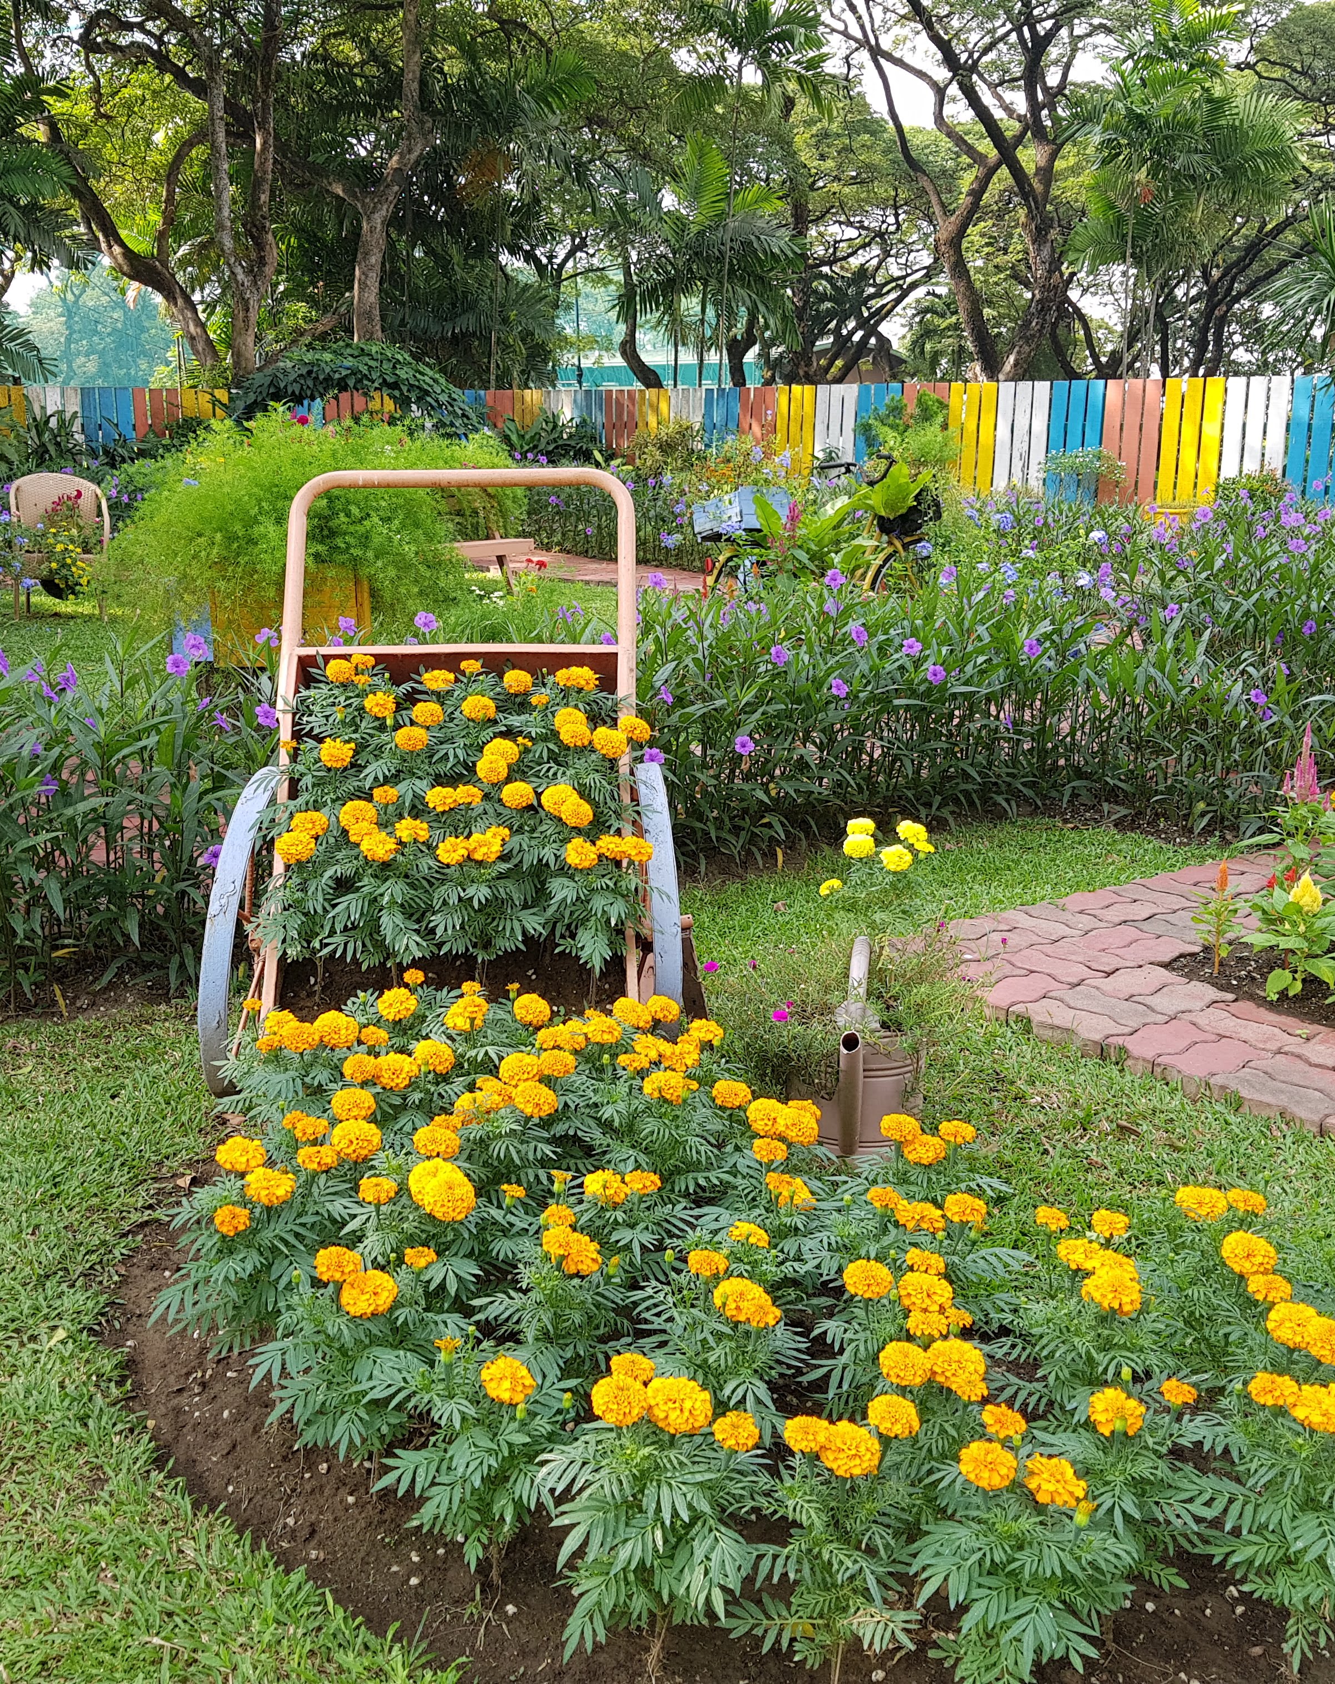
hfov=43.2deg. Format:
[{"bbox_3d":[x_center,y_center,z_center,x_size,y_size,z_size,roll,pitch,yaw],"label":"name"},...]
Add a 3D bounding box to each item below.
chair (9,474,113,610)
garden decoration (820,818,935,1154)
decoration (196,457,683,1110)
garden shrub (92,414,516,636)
[{"bbox_3d":[-3.530,-1.736,9.932,0.590,0.810,0.580,-3,15,-13],"label":"chair"},{"bbox_3d":[0.300,0.251,2.834,0.250,0.530,0.360,1,15,3],"label":"garden decoration"},{"bbox_3d":[-0.400,-0.115,3.131,0.860,1.090,0.840,-1,15,-2],"label":"decoration"},{"bbox_3d":[-1.620,-1.494,7.826,1.750,0.960,1.300,-2,15,-8],"label":"garden shrub"}]

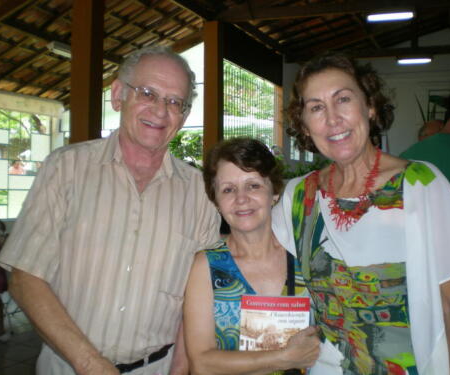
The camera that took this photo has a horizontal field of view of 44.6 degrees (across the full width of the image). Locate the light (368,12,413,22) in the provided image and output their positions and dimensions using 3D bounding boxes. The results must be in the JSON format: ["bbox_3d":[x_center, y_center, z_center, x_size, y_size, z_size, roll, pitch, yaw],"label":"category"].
[{"bbox_3d":[2.128,-2.193,7.073,0.610,0.090,0.110,2,2,23],"label":"light"}]

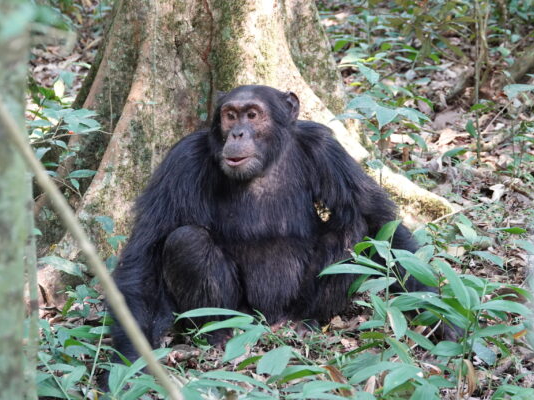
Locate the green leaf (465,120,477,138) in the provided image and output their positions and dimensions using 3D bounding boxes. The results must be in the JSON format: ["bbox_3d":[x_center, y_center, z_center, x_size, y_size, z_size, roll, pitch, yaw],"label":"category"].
[{"bbox_3d":[0.842,-0.287,7.600,0.042,0.075,0.015,-33,15,0],"label":"green leaf"}]

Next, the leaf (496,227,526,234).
[{"bbox_3d":[0.803,0.101,6.100,0.105,0.020,0.045,4,16,5],"label":"leaf"}]

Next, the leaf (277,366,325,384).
[{"bbox_3d":[0.086,0.440,4.600,0.116,0.025,0.050,-10,41,-15],"label":"leaf"}]

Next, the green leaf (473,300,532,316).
[{"bbox_3d":[0.592,0.273,4.650,0.150,0.028,0.045,6,27,10],"label":"green leaf"}]

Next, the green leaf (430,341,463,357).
[{"bbox_3d":[0.442,0.365,4.550,0.090,0.020,0.045,-10,38,-15],"label":"green leaf"}]

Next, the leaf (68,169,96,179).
[{"bbox_3d":[-0.561,-0.079,5.600,0.081,0.015,0.035,-11,47,-14],"label":"leaf"}]

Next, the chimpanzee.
[{"bbox_3d":[0.030,0.040,4.983,0.920,0.710,0.660,0,10,0],"label":"chimpanzee"}]

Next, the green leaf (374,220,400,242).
[{"bbox_3d":[0.315,0.082,4.800,0.090,0.020,0.038,-39,40,-15],"label":"green leaf"}]

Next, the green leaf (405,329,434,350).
[{"bbox_3d":[0.391,0.359,4.750,0.088,0.015,0.035,36,61,27],"label":"green leaf"}]

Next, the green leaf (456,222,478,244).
[{"bbox_3d":[0.658,0.111,6.100,0.040,0.097,0.020,-49,12,-16],"label":"green leaf"}]

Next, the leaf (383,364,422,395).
[{"bbox_3d":[0.335,0.441,4.550,0.119,0.030,0.055,-28,53,-30],"label":"leaf"}]

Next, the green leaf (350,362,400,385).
[{"bbox_3d":[0.262,0.422,4.500,0.140,0.025,0.045,-18,36,-23],"label":"green leaf"}]

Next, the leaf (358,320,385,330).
[{"bbox_3d":[0.277,0.334,4.900,0.074,0.015,0.032,-10,45,-16],"label":"leaf"}]

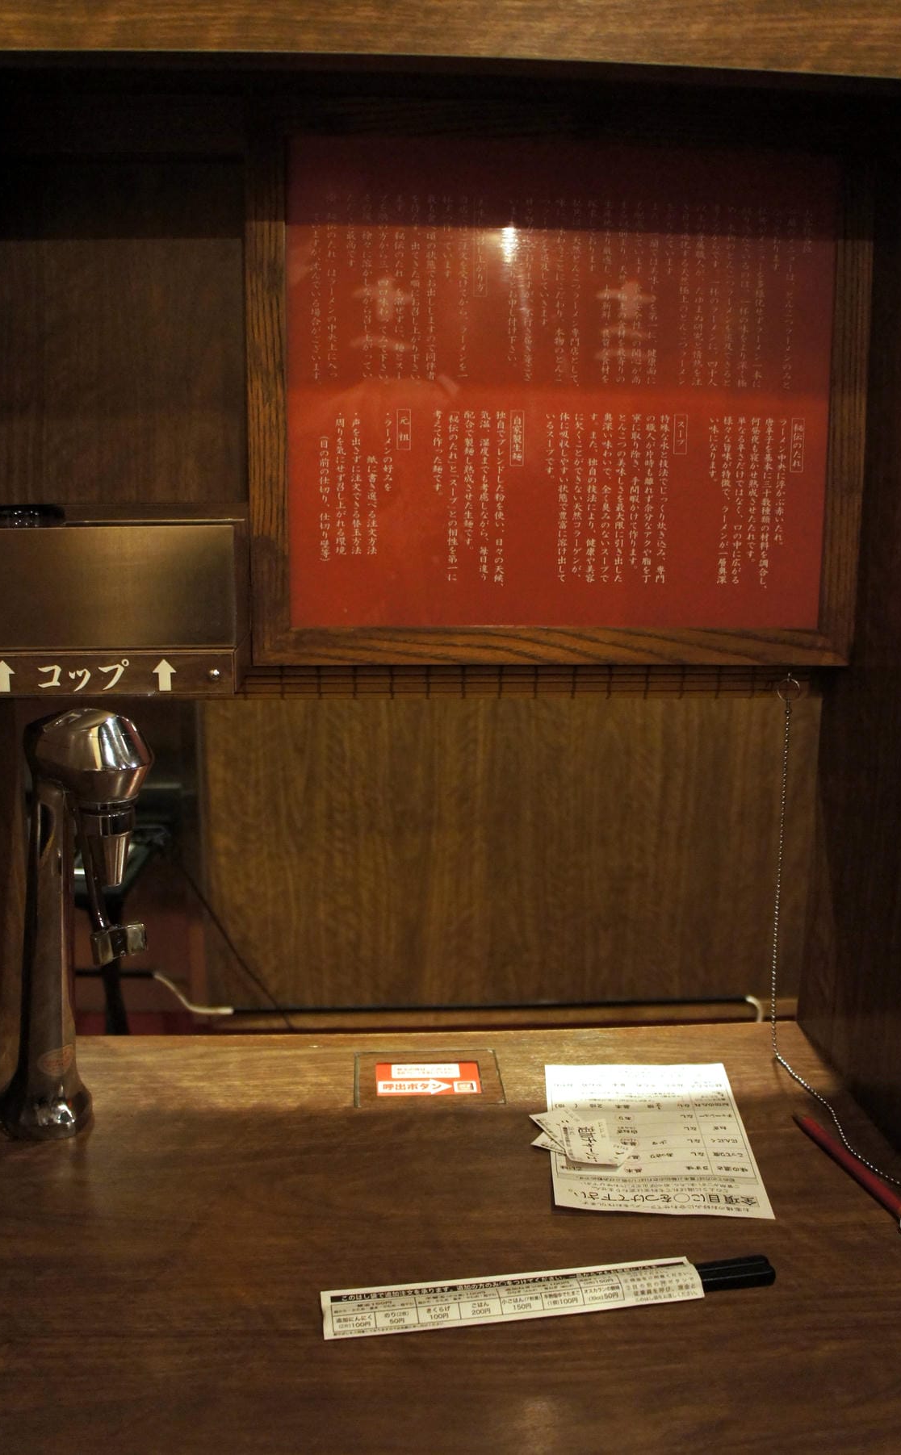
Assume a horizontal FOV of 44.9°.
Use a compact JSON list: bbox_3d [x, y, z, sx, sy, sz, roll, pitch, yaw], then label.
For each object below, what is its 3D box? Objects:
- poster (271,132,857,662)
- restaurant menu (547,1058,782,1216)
[{"bbox_3d":[0.074,-0.222,0.733,0.414,0.359,0.025,0,9,-3],"label":"poster"},{"bbox_3d":[0.128,0.257,0.698,0.127,0.006,0.181,1,9,4],"label":"restaurant menu"}]

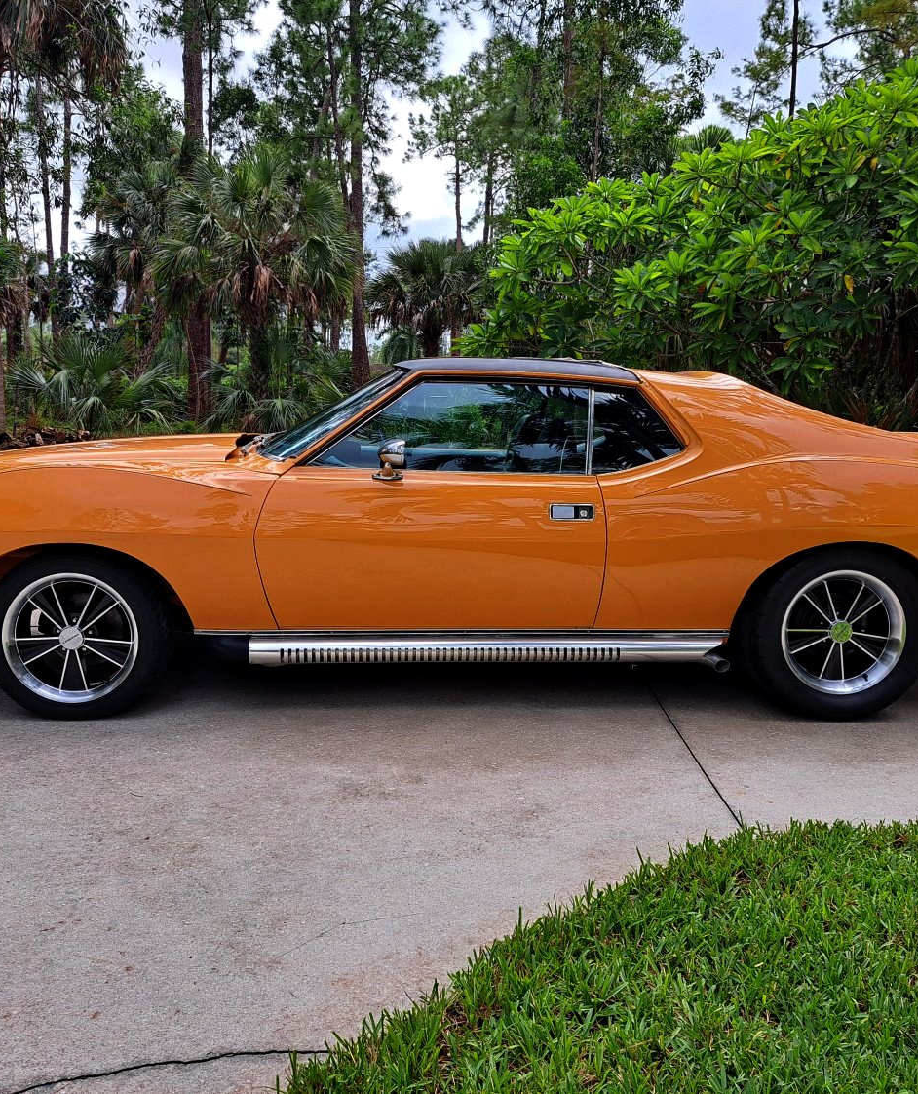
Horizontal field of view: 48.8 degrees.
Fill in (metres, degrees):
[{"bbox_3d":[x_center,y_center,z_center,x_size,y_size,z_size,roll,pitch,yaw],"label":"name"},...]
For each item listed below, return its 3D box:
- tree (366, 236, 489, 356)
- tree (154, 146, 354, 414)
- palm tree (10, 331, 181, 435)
[{"bbox_3d":[-0.889,-5.961,27.362,3.205,4.583,3.205,1,10,-2],"label":"tree"},{"bbox_3d":[-3.614,-4.543,18.133,3.508,5.005,3.508,-1,10,-11],"label":"tree"},{"bbox_3d":[-5.914,-2.641,16.585,2.657,1.762,2.700,-3,11,-19],"label":"palm tree"}]

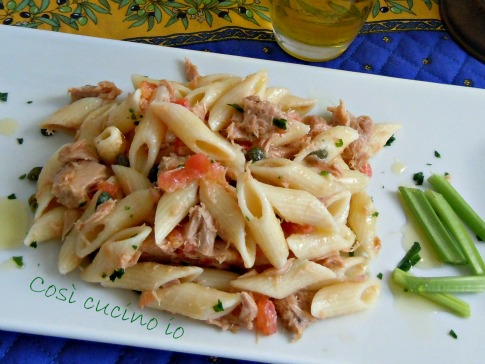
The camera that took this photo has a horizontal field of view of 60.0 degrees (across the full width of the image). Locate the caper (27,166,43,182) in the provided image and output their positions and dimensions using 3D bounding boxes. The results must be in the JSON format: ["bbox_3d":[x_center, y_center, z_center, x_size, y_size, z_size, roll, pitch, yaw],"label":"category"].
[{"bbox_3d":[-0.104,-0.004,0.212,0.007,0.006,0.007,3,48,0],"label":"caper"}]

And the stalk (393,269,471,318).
[{"bbox_3d":[0.079,0.047,0.176,0.030,0.005,0.006,27,52,20],"label":"stalk"}]

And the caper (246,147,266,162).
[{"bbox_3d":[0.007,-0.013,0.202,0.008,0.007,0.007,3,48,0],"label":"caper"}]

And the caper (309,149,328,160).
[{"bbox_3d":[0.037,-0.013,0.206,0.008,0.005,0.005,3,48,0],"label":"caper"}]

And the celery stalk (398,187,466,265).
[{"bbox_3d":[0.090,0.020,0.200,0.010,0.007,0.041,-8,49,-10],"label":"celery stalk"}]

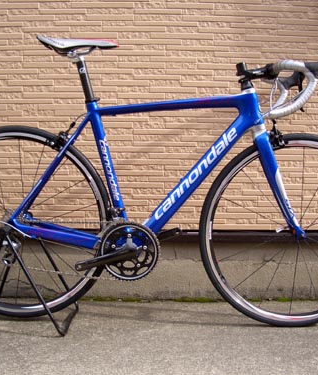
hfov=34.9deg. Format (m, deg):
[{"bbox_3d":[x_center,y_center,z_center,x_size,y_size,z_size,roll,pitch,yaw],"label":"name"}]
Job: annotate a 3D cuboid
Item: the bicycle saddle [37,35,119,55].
[{"bbox_3d":[-0.270,-0.480,1.687,0.277,0.065,0.135,2,5,1],"label":"bicycle saddle"}]

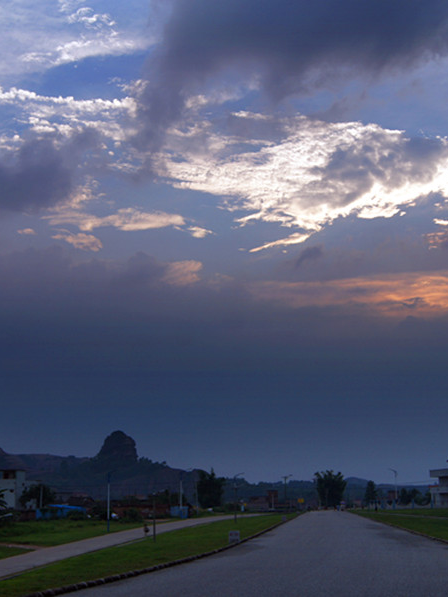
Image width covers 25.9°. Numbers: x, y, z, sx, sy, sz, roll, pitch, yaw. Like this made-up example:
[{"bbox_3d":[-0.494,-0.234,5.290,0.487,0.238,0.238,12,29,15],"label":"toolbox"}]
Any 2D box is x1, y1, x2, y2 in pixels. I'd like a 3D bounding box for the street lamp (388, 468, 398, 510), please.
[{"bbox_3d":[32.560,36.690,187.000,1.600,7.720,0.400,0,-11,0],"label":"street lamp"}]

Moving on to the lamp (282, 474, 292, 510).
[{"bbox_3d":[11.220,34.320,172.000,1.700,6.150,0.400,0,-11,0],"label":"lamp"}]

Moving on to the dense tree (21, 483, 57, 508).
[{"bbox_3d":[-31.440,33.730,165.000,6.100,4.990,5.490,0,-11,0],"label":"dense tree"}]

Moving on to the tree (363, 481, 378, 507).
[{"bbox_3d":[32.410,43.240,215.000,3.200,5.740,3.040,0,-11,0],"label":"tree"}]

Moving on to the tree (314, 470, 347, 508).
[{"bbox_3d":[24.680,44.380,225.000,7.510,8.840,7.140,0,-11,0],"label":"tree"}]

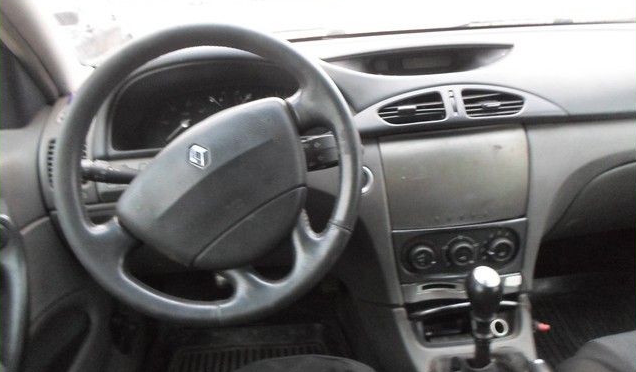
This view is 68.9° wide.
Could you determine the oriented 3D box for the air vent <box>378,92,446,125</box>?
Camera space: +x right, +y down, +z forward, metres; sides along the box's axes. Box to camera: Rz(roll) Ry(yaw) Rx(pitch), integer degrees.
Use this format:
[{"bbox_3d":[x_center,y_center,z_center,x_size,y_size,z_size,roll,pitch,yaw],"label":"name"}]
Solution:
[{"bbox_3d":[0.153,-0.127,0.760,0.106,0.047,0.030,-5,11,-4],"label":"air vent"}]

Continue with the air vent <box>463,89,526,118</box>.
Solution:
[{"bbox_3d":[0.290,-0.137,0.770,0.100,0.046,0.030,-5,11,-4],"label":"air vent"}]

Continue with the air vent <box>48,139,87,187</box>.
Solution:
[{"bbox_3d":[-0.427,-0.038,0.790,0.063,0.080,0.030,-7,13,-8],"label":"air vent"}]

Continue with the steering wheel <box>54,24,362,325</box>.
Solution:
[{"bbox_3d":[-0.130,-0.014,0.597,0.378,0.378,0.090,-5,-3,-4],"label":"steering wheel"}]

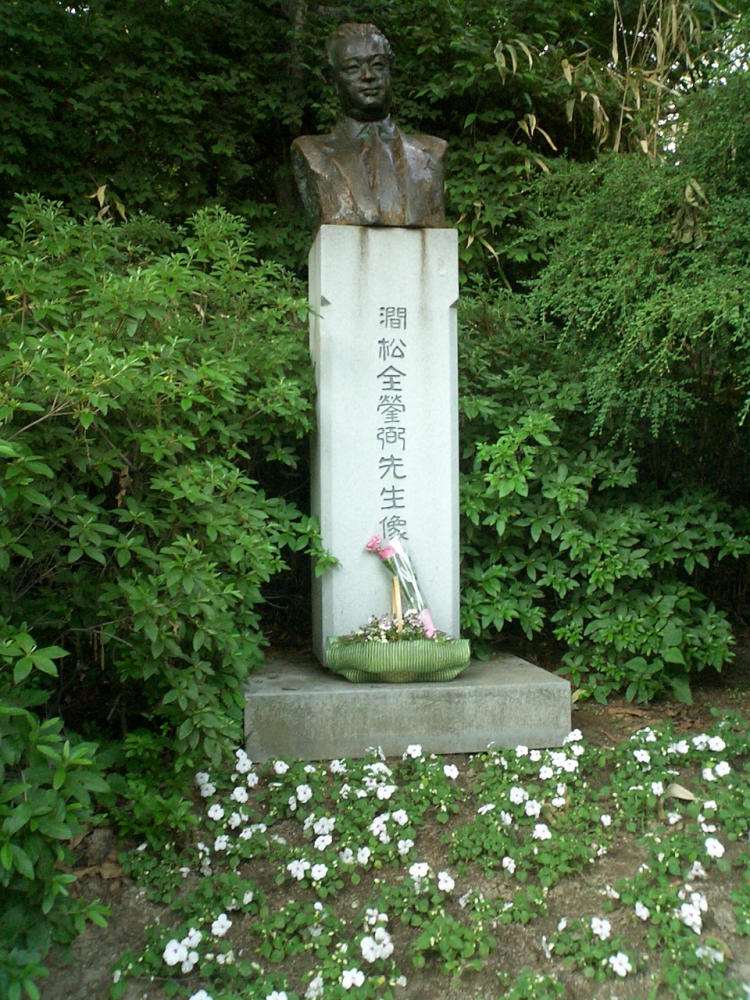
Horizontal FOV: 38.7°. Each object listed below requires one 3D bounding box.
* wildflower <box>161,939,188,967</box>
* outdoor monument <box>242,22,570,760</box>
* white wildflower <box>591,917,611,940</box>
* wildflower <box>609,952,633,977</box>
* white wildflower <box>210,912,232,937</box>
[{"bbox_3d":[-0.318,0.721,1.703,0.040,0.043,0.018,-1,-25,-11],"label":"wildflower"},{"bbox_3d":[0.020,-0.423,3.390,0.930,2.271,0.832,-1,0,-11],"label":"outdoor monument"},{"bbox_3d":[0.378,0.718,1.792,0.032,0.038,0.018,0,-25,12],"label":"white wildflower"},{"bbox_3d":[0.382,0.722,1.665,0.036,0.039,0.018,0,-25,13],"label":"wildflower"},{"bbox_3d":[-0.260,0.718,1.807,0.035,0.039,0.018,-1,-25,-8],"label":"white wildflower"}]

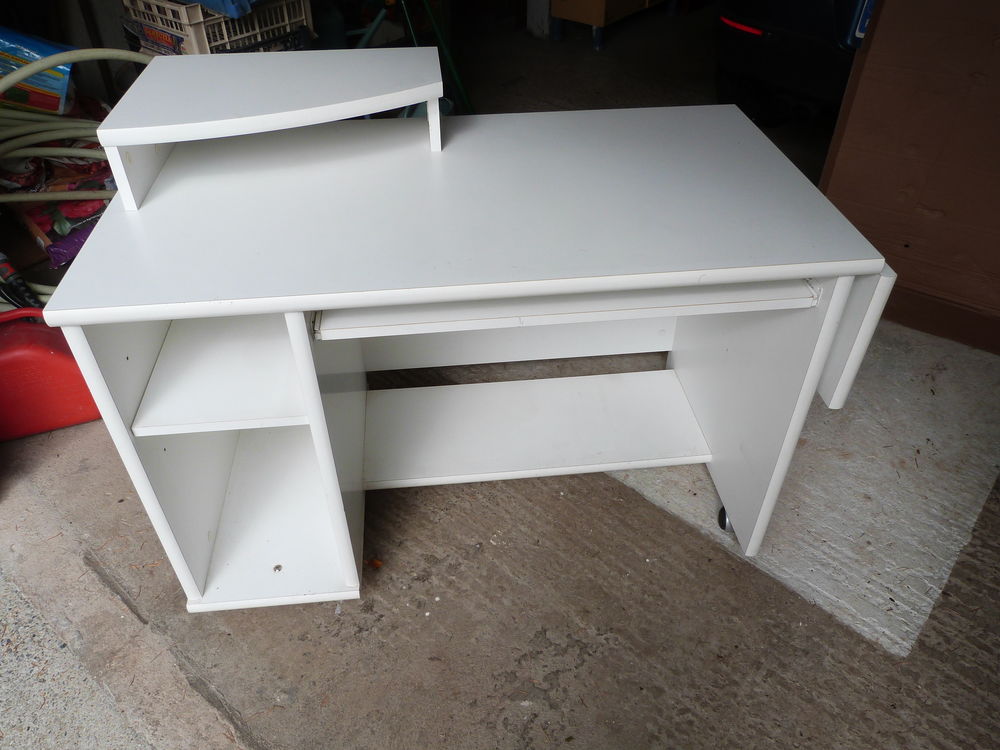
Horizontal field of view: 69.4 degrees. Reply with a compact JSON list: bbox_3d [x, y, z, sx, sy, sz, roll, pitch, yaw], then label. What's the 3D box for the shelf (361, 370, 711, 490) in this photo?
[{"bbox_3d":[0.073,0.118,1.685,0.765,0.026,0.300,-4,39,-5],"label":"shelf"}]

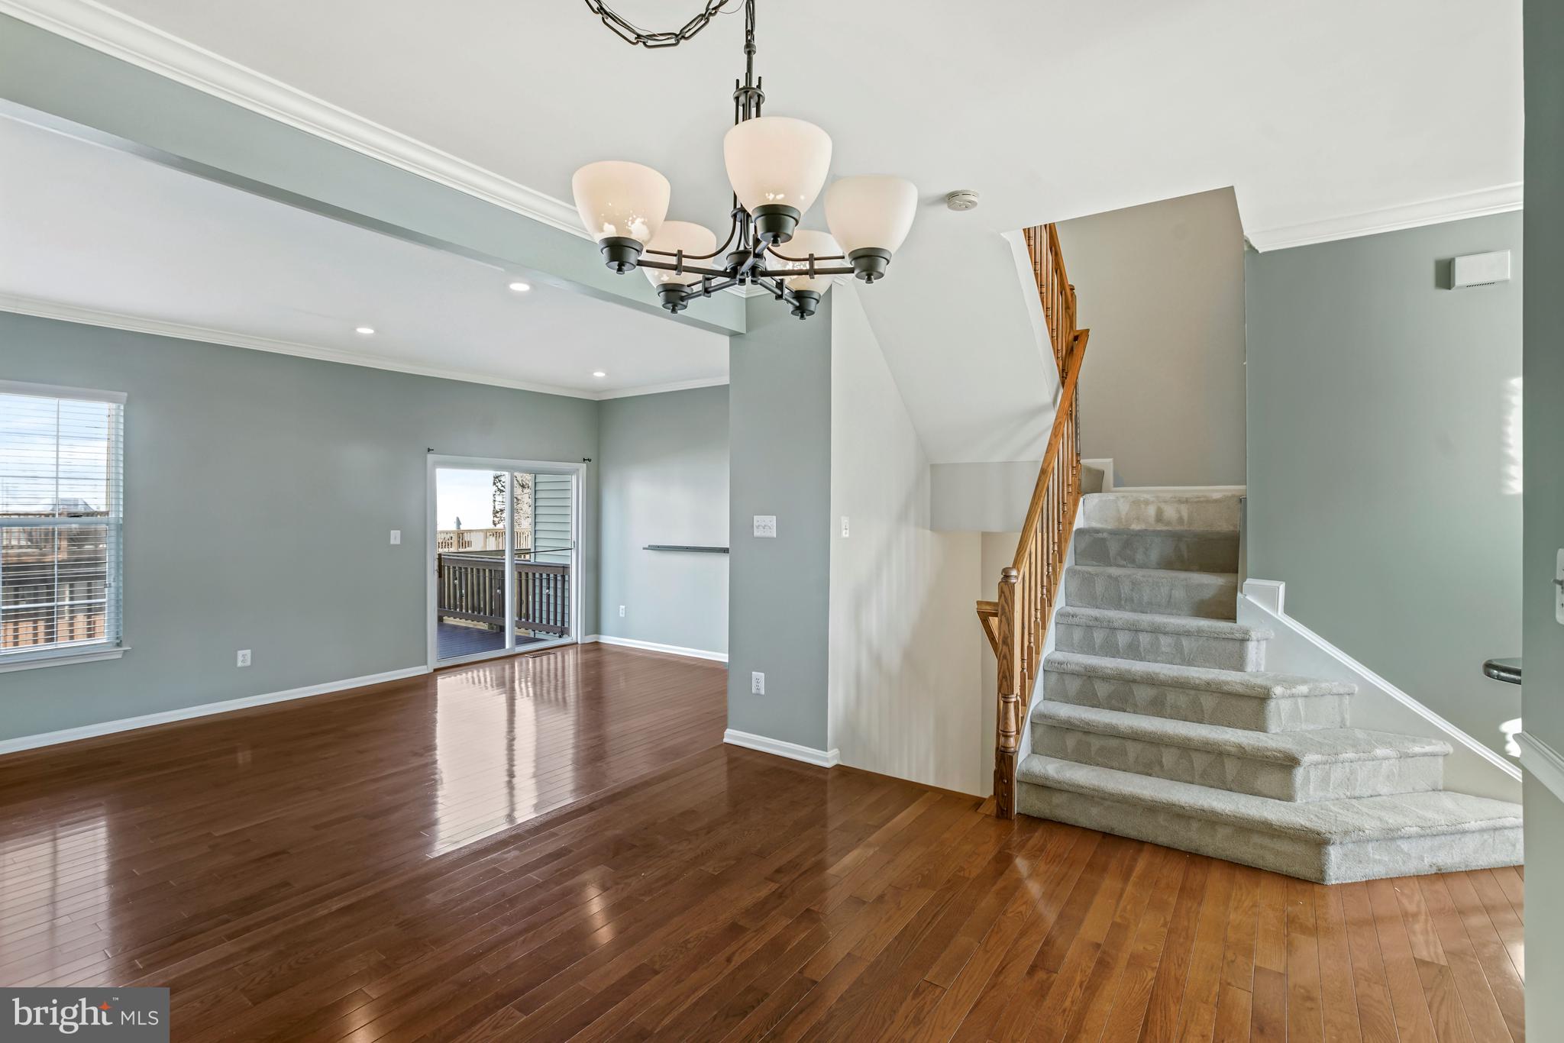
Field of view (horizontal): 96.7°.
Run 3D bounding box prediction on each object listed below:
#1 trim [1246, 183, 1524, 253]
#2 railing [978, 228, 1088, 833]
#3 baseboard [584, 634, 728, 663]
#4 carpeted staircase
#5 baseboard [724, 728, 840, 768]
[{"bbox_3d":[2.643,-1.333,3.070,0.994,0.097,0.079,0,1,35],"label":"trim"},{"bbox_3d":[1.474,-0.211,3.951,0.202,3.197,1.642,0,1,35],"label":"railing"},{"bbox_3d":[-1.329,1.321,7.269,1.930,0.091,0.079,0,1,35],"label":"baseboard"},{"bbox_3d":[2.314,0.619,3.365,1.922,1.541,1.498,0,1,35],"label":"carpeted staircase"},{"bbox_3d":[-0.020,1.345,4.193,0.792,0.098,0.112,0,1,35],"label":"baseboard"}]

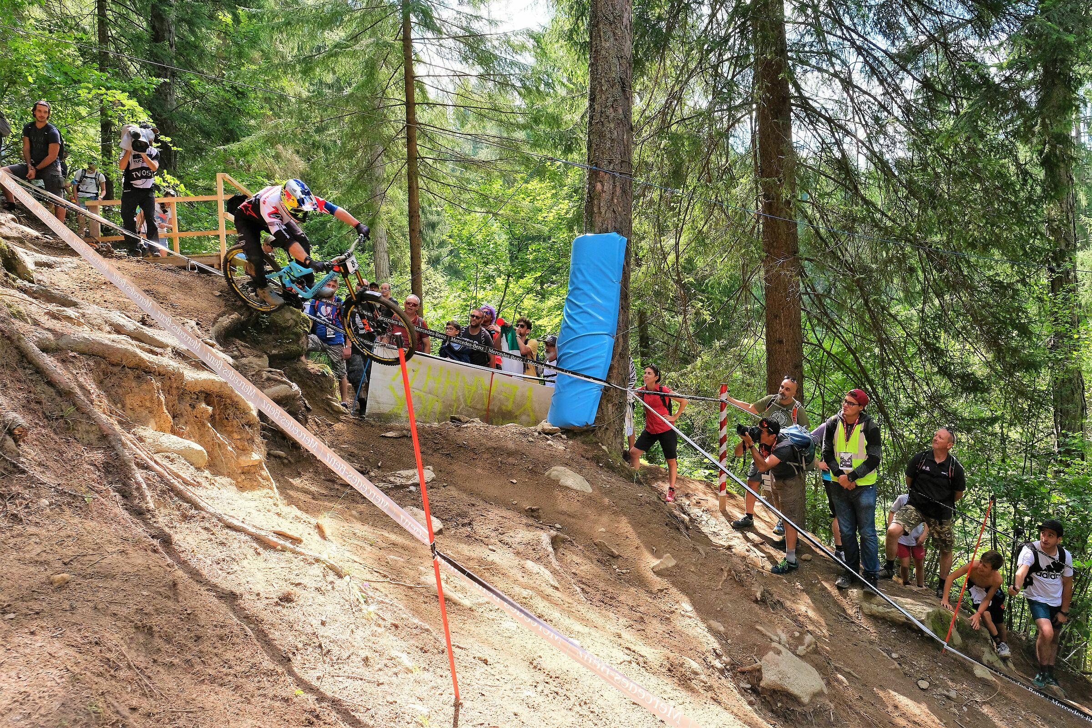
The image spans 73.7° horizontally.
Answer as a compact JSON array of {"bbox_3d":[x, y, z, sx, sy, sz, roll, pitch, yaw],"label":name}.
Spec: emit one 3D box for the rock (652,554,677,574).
[{"bbox_3d":[0.876,1.481,5.400,0.170,0.110,0.130,10,7,-17],"label":"rock"}]

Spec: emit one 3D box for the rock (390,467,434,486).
[{"bbox_3d":[-1.185,0.983,6.400,0.420,0.110,0.320,-1,-1,0],"label":"rock"}]

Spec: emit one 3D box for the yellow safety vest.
[{"bbox_3d":[2.803,0.785,6.600,0.410,0.620,0.270,0,2,41],"label":"yellow safety vest"}]

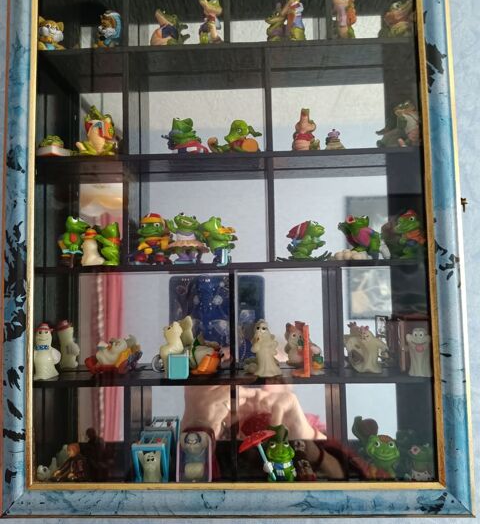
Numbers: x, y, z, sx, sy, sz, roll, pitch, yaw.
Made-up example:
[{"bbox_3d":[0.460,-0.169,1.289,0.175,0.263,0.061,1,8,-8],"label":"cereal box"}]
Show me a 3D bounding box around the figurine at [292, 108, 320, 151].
[{"bbox_3d":[0.051,-0.101,0.342,0.019,0.036,0.021,-2,-4,19],"label":"figurine"}]

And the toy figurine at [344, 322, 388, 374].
[{"bbox_3d":[0.095,0.064,0.331,0.031,0.036,0.022,-3,-4,25],"label":"toy figurine"}]

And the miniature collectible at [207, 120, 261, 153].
[{"bbox_3d":[-0.004,-0.096,0.343,0.037,0.028,0.021,1,-4,-22],"label":"miniature collectible"}]

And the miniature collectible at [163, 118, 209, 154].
[{"bbox_3d":[-0.042,-0.096,0.344,0.032,0.031,0.021,0,-4,-13],"label":"miniature collectible"}]

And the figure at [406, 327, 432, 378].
[{"bbox_3d":[0.134,0.065,0.333,0.020,0.036,0.016,-2,-4,10],"label":"figure"}]

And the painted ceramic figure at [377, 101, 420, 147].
[{"bbox_3d":[0.122,-0.105,0.341,0.029,0.039,0.022,-5,-5,42],"label":"painted ceramic figure"}]

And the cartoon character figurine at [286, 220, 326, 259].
[{"bbox_3d":[0.051,-0.016,0.336,0.031,0.031,0.022,-3,-4,24],"label":"cartoon character figurine"}]

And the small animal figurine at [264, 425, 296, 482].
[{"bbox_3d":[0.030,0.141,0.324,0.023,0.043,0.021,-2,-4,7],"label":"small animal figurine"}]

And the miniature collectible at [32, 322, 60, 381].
[{"bbox_3d":[-0.146,0.067,0.337,0.021,0.040,0.020,-1,-4,-5],"label":"miniature collectible"}]

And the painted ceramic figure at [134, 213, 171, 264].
[{"bbox_3d":[-0.067,-0.017,0.340,0.025,0.040,0.023,-2,-4,8],"label":"painted ceramic figure"}]

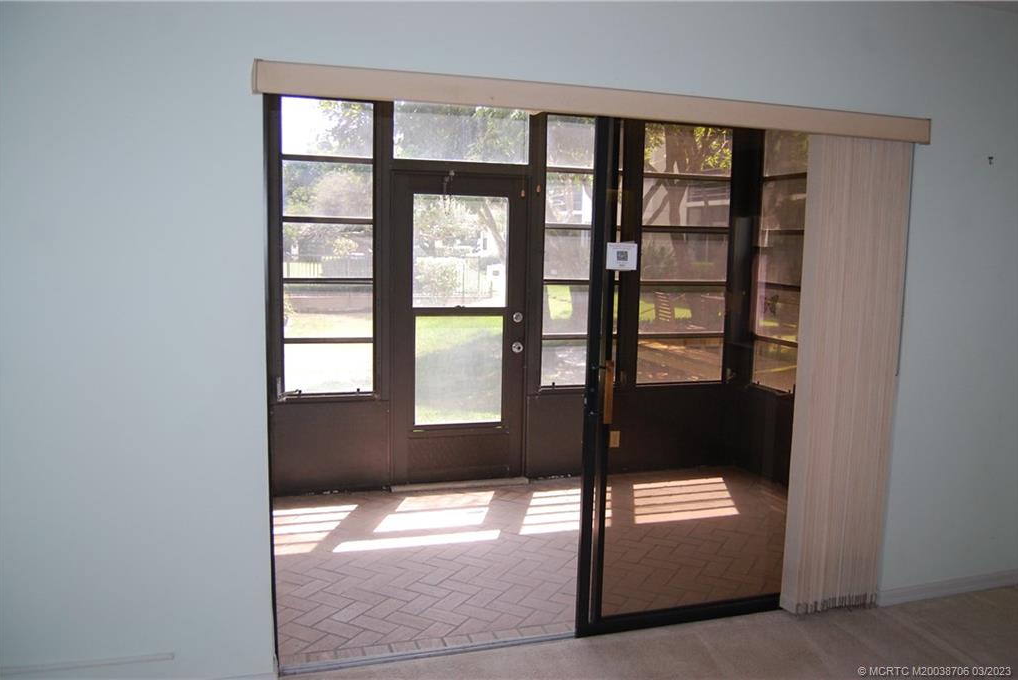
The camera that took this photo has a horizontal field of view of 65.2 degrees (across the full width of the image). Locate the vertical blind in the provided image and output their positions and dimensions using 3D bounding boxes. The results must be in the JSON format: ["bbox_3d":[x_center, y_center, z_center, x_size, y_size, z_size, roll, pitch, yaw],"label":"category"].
[{"bbox_3d":[1.374,0.151,3.234,0.420,1.945,0.095,-1,7,-17],"label":"vertical blind"}]

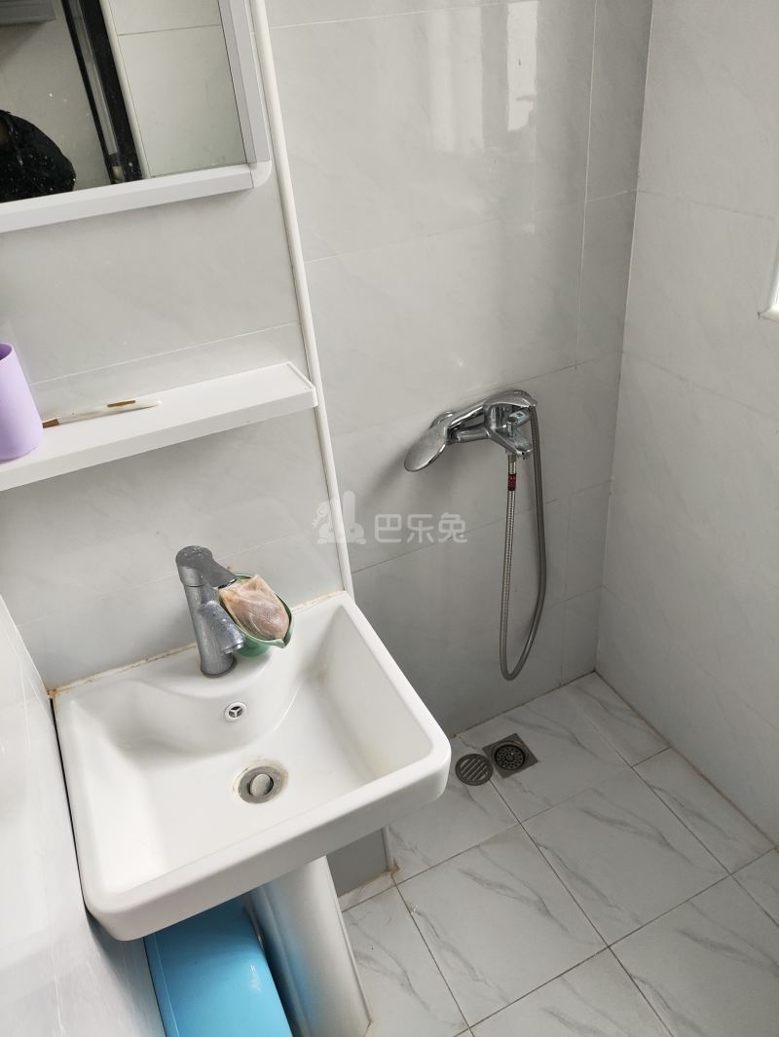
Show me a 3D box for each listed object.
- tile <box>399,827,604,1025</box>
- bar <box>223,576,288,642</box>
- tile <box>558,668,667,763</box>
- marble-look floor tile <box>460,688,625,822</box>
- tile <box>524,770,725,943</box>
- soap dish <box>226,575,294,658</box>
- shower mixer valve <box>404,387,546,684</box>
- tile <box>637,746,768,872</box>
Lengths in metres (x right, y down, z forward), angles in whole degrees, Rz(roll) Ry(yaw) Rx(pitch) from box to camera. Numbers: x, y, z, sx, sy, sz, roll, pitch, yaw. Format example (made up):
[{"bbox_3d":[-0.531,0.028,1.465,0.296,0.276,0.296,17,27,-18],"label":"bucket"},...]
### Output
[{"bbox_3d":[0.218,0.790,1.434,0.300,0.010,0.300,-18,35,-17],"label":"tile"},{"bbox_3d":[-0.180,0.130,0.991,0.064,0.026,0.096,-34,79,-35],"label":"bar"},{"bbox_3d":[0.561,0.502,1.812,0.120,0.010,0.277,-18,35,-17],"label":"tile"},{"bbox_3d":[0.371,0.565,1.749,0.300,0.010,0.277,-18,35,-17],"label":"marble-look floor tile"},{"bbox_3d":[0.490,0.700,1.523,0.300,0.010,0.300,-18,35,-17],"label":"tile"},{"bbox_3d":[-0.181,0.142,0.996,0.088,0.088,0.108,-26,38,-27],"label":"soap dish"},{"bbox_3d":[0.180,0.071,1.427,0.300,0.710,0.180,-18,34,-18],"label":"shower mixer valve"},{"bbox_3d":[0.680,0.636,1.586,0.120,0.010,0.300,-18,35,-17],"label":"tile"}]

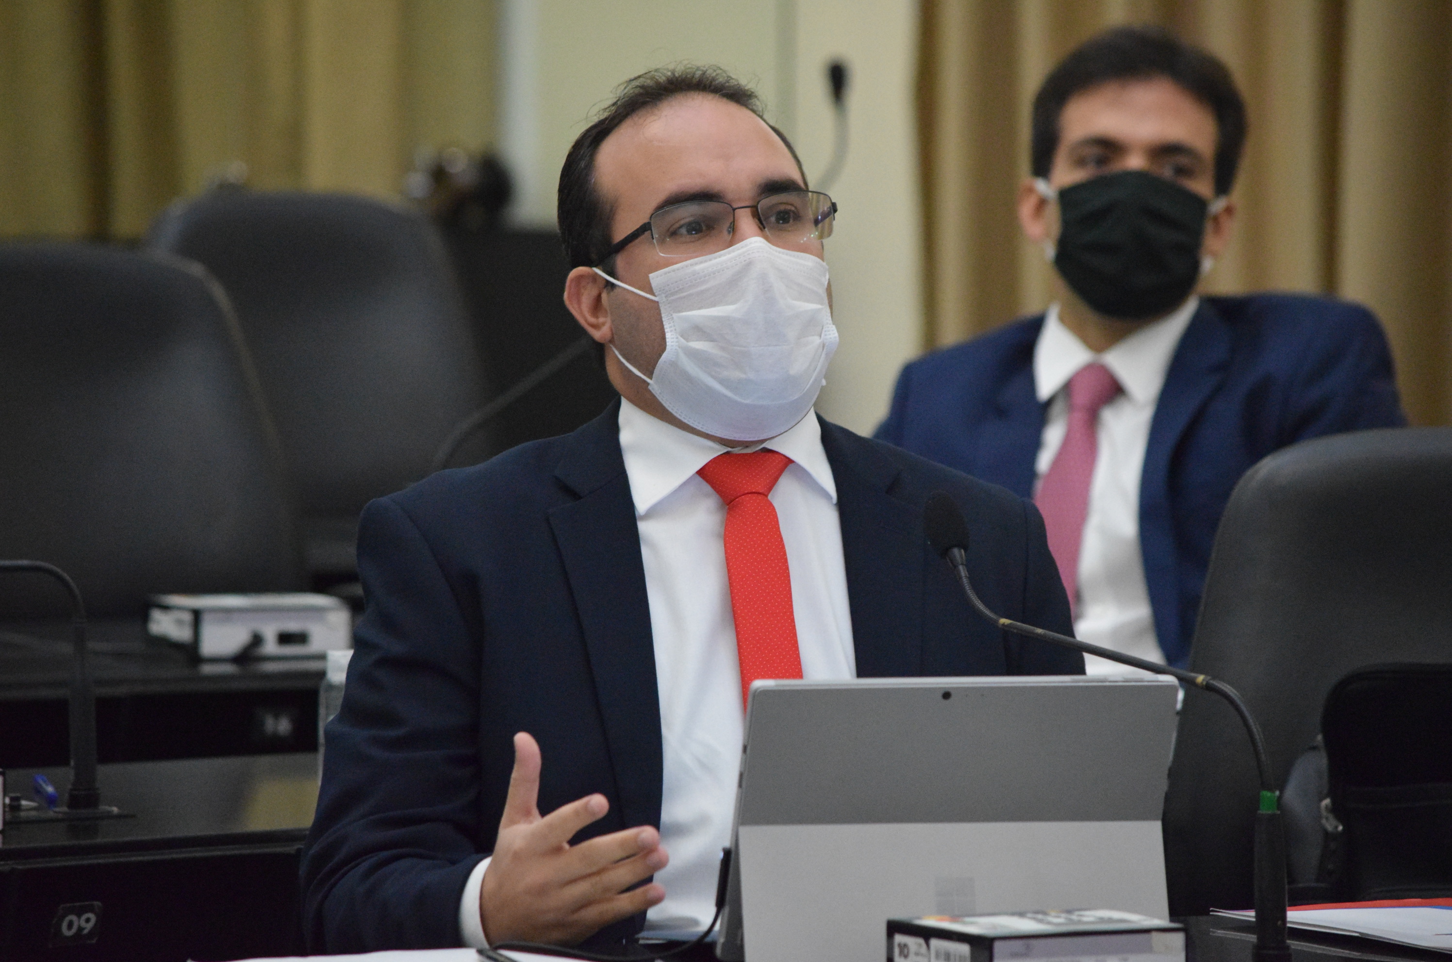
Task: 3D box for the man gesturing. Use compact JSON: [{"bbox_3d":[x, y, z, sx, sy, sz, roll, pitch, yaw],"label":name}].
[{"bbox_3d":[0.000,0.385,6.710,0.540,1.280,0.720,-1,3,-14],"label":"man gesturing"}]

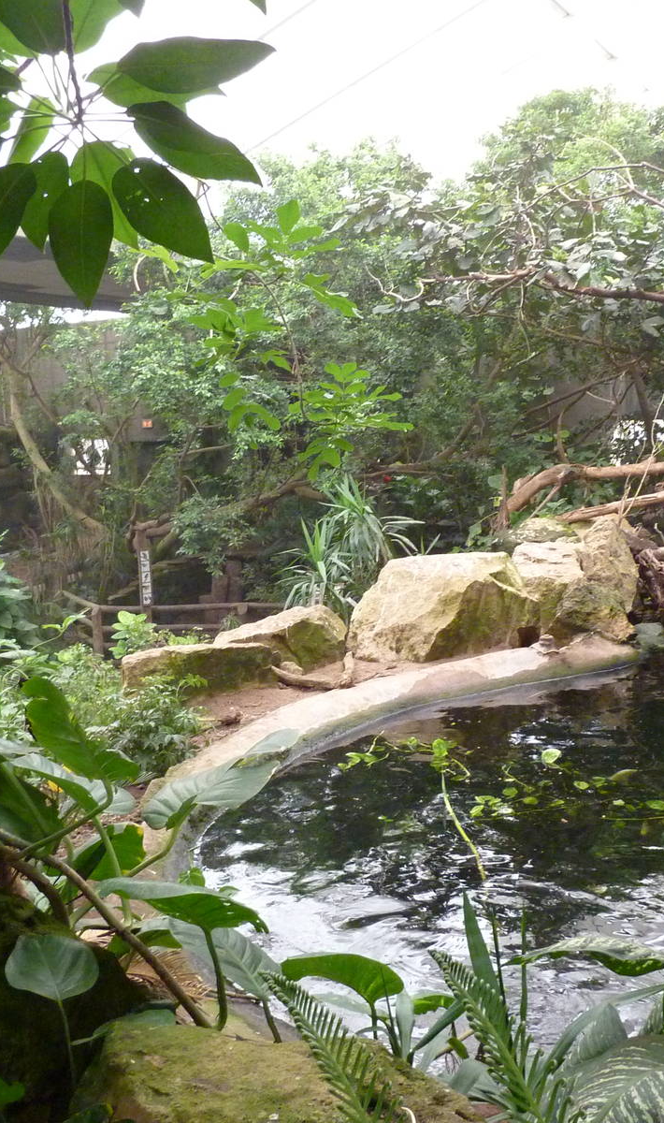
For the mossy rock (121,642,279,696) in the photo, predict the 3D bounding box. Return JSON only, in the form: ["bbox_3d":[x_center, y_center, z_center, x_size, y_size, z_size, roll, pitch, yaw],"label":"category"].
[{"bbox_3d":[-1.083,0.900,8.900,1.220,0.450,0.600,2,6,18],"label":"mossy rock"}]

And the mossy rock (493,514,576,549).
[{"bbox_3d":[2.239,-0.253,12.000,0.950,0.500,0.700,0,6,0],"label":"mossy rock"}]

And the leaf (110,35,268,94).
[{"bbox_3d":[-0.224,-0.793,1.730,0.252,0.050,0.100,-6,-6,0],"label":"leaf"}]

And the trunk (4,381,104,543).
[{"bbox_3d":[-4.340,-1.545,17.000,1.500,2.550,0.600,0,6,0],"label":"trunk"}]

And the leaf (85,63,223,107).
[{"bbox_3d":[-0.299,-0.805,1.825,0.211,0.045,0.090,-2,-6,-14],"label":"leaf"}]

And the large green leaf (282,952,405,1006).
[{"bbox_3d":[0.023,0.851,2.200,0.251,0.080,0.150,-4,13,23],"label":"large green leaf"}]

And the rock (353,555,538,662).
[{"bbox_3d":[1.053,0.429,10.300,1.700,0.950,1.150,0,6,-5],"label":"rock"}]

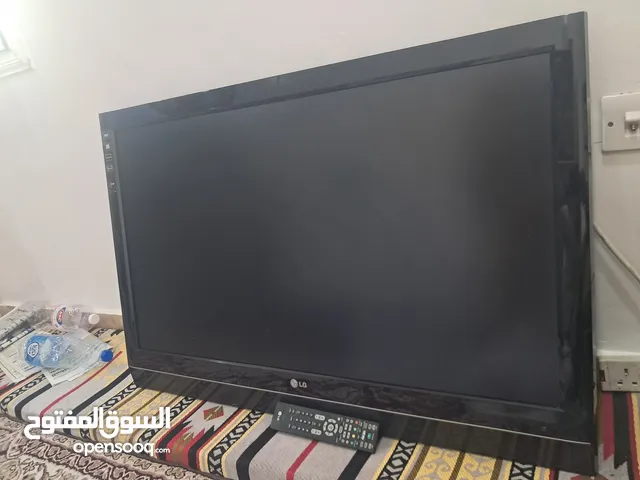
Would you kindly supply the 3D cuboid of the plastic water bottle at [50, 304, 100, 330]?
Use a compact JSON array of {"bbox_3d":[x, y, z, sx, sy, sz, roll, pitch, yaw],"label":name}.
[{"bbox_3d":[-0.777,0.250,1.592,0.200,0.072,0.072,-1,17,30],"label":"plastic water bottle"}]

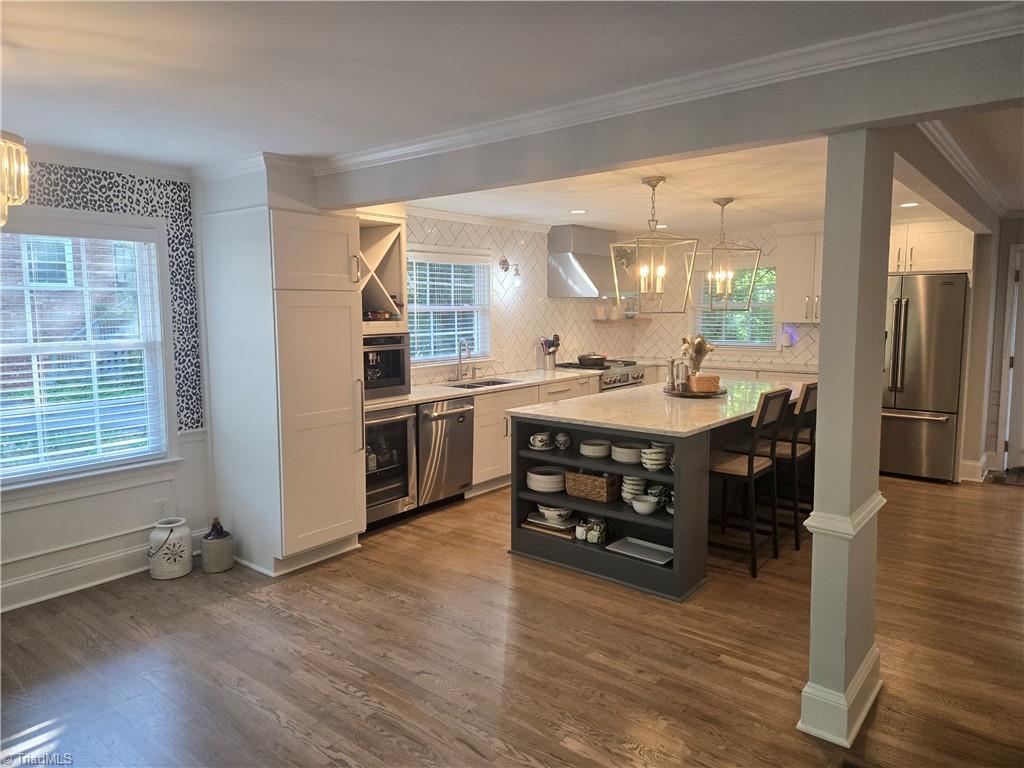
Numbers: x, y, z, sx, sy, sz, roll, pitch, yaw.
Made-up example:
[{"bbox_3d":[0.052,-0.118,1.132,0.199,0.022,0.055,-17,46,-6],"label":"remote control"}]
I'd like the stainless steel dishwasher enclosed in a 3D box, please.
[{"bbox_3d":[-0.704,0.491,5.378,0.595,0.795,0.597,5,9,39],"label":"stainless steel dishwasher"}]

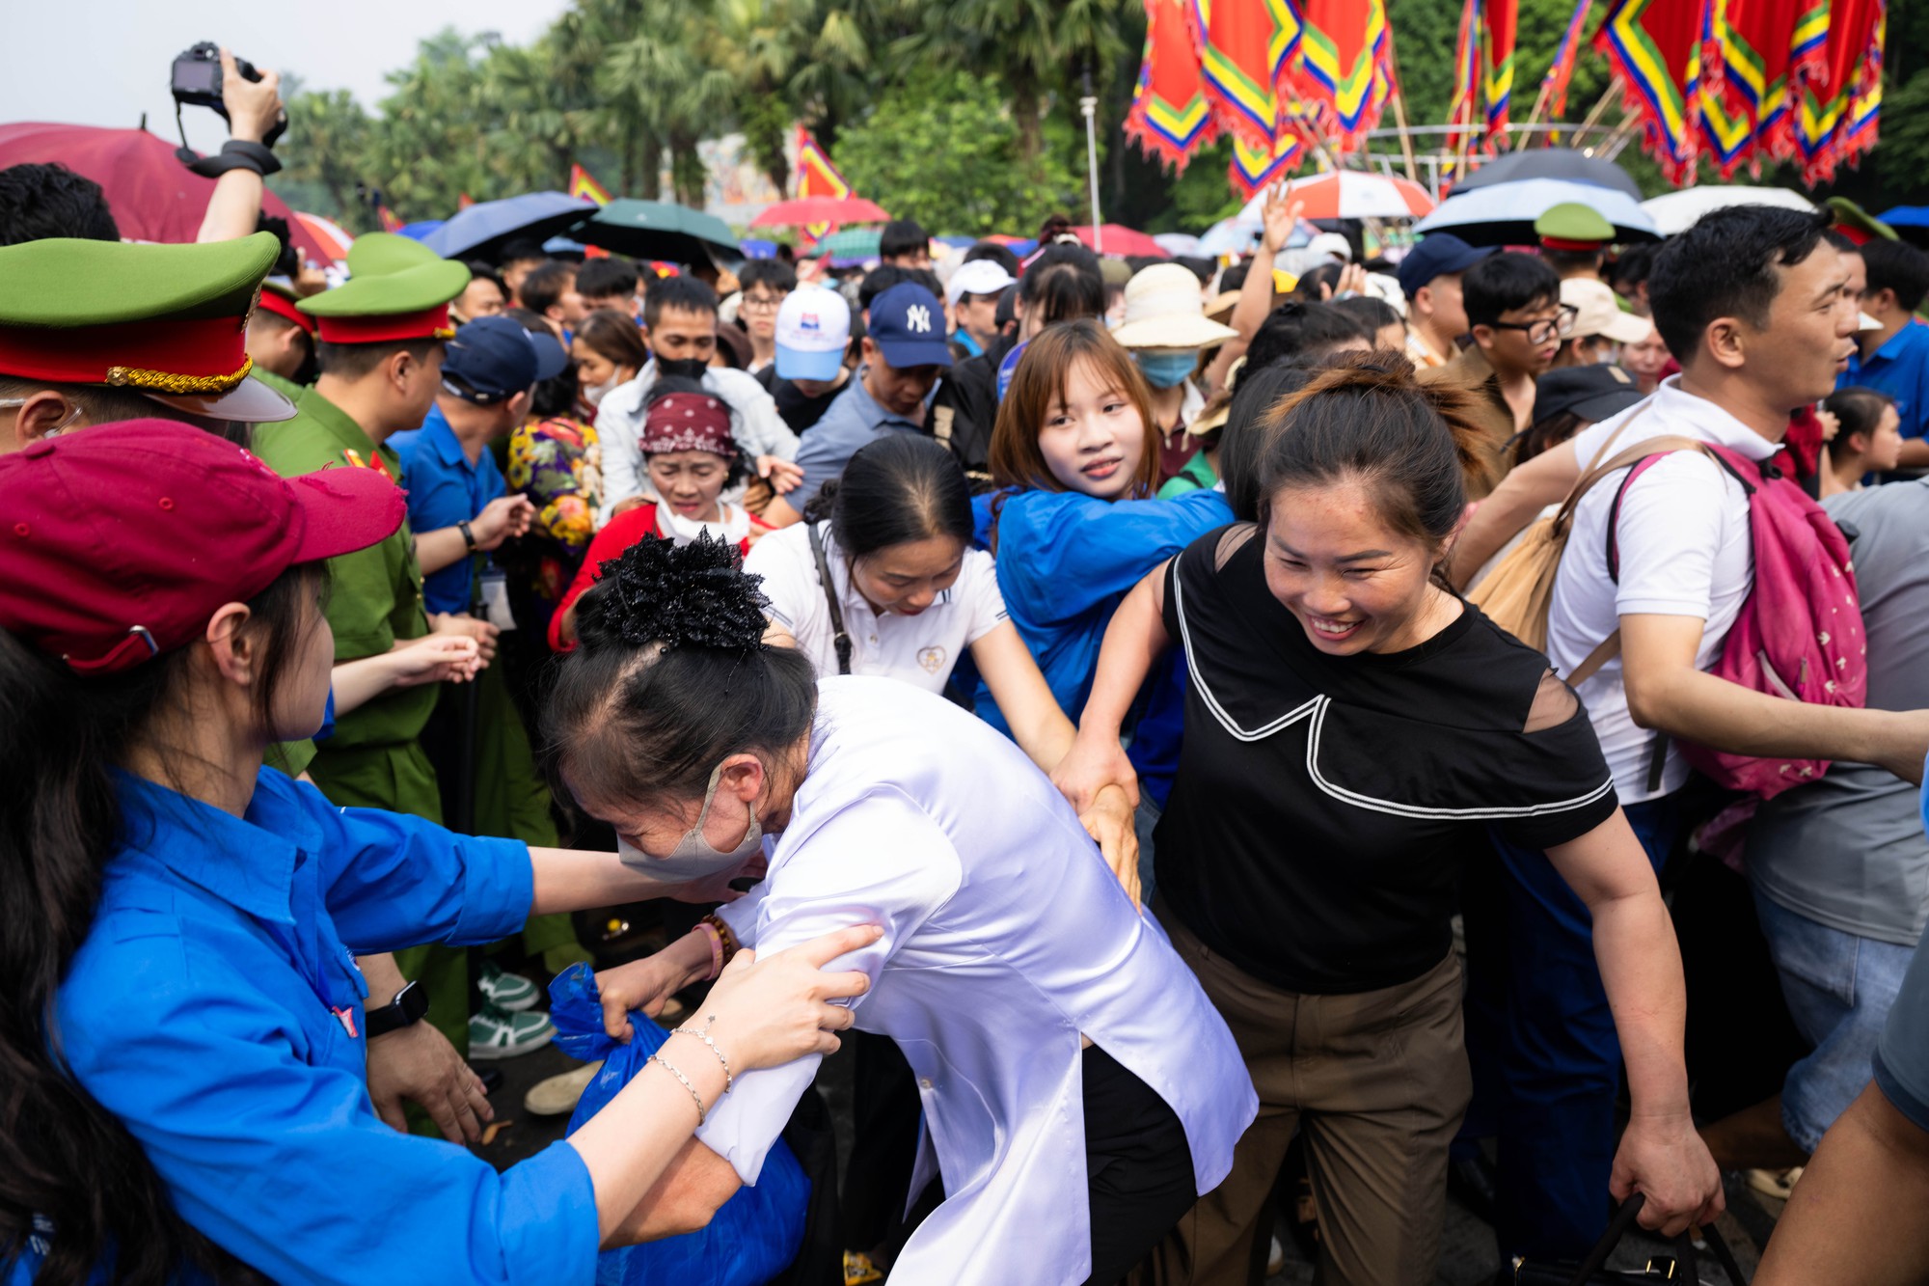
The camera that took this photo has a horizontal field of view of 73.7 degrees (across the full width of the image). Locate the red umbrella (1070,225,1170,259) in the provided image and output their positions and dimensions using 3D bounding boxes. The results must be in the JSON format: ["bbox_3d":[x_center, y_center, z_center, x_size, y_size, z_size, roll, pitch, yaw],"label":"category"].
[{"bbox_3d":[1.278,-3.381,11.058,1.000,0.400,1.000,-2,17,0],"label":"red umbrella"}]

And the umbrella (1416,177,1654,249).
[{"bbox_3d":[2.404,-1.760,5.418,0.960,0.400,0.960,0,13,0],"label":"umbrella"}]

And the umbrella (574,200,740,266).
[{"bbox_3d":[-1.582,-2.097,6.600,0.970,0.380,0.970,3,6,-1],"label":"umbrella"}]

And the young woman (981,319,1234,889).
[{"bbox_3d":[0.227,0.337,1.974,0.520,1.600,0.500,7,19,24],"label":"young woman"}]

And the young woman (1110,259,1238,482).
[{"bbox_3d":[0.551,-0.180,3.431,0.480,1.600,0.340,1,17,11],"label":"young woman"}]

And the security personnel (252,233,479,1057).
[{"bbox_3d":[-1.047,0.143,2.440,0.500,1.740,0.520,-7,19,-19],"label":"security personnel"}]

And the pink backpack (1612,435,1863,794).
[{"bbox_3d":[0.913,-0.029,1.520,0.250,0.400,0.280,4,18,20],"label":"pink backpack"}]

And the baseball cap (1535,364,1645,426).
[{"bbox_3d":[1.145,-0.440,2.330,0.180,0.140,0.260,-20,15,-31],"label":"baseball cap"}]

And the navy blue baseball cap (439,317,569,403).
[{"bbox_3d":[-0.880,-0.540,2.450,0.175,0.145,0.260,11,29,38],"label":"navy blue baseball cap"}]

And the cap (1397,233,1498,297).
[{"bbox_3d":[1.187,-0.923,3.150,0.270,0.150,0.180,-13,15,12],"label":"cap"}]

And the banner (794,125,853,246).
[{"bbox_3d":[-1.424,-4.618,13.000,0.650,1.200,0.200,-1,18,0],"label":"banner"}]

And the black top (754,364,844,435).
[{"bbox_3d":[-0.341,-0.378,3.049,0.470,0.580,0.290,-4,17,-5],"label":"black top"}]

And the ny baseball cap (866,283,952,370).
[{"bbox_3d":[-0.112,-0.660,2.680,0.180,0.150,0.260,-6,40,-13],"label":"ny baseball cap"}]

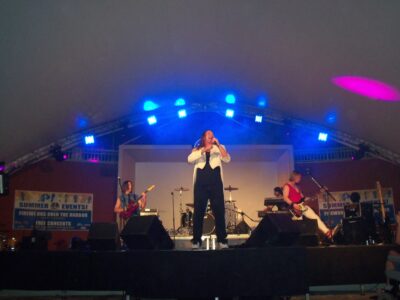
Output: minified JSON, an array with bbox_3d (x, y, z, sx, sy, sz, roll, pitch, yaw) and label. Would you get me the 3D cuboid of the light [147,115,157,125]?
[{"bbox_3d":[-1.171,-0.732,9.586,0.220,0.220,0.200,0,7,0],"label":"light"}]

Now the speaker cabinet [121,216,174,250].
[{"bbox_3d":[-0.733,1.129,5.486,0.560,0.460,0.520,-11,-17,41],"label":"speaker cabinet"}]

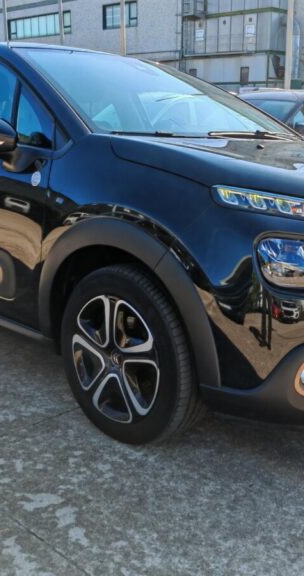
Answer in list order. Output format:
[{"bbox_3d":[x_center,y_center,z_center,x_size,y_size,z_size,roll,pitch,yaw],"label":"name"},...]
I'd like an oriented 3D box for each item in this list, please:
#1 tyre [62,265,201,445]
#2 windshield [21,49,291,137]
[{"bbox_3d":[-0.068,0.225,2.097,0.632,0.632,0.210,15,19,42],"label":"tyre"},{"bbox_3d":[0.080,-0.871,2.722,1.400,0.120,0.980,-13,45,-44],"label":"windshield"}]

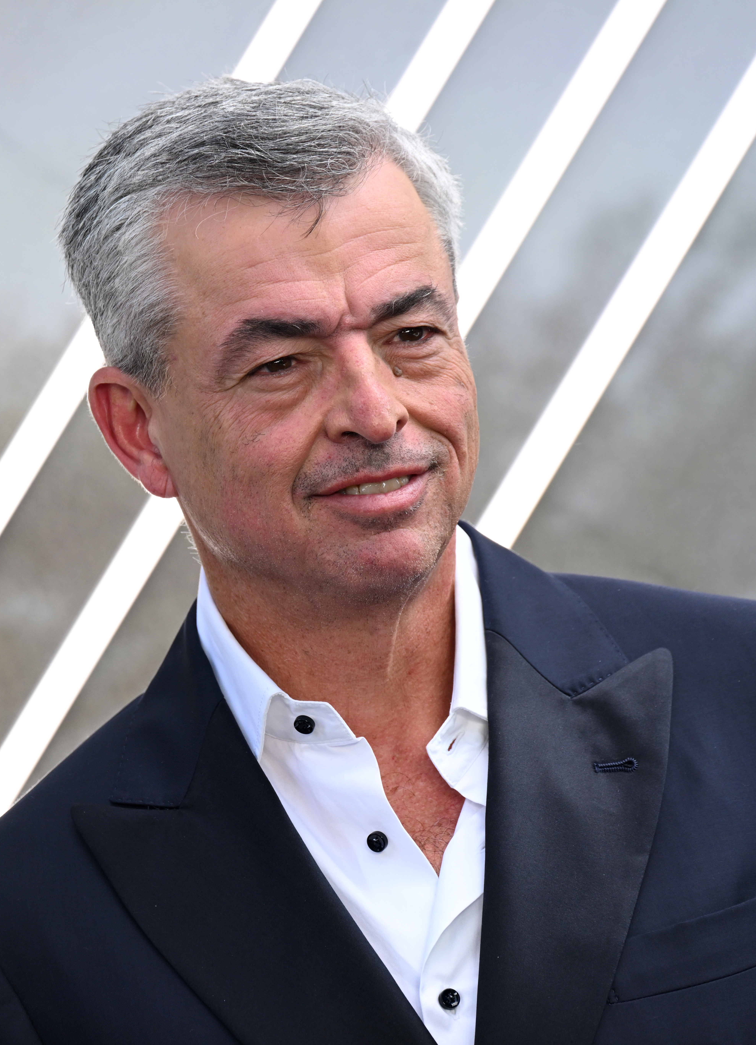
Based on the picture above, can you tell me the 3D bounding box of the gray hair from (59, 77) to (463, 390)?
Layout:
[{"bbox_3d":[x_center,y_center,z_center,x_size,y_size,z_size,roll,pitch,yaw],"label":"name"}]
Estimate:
[{"bbox_3d":[-0.046,-0.110,7.250,0.168,0.175,0.200,-14,1,-26],"label":"gray hair"}]

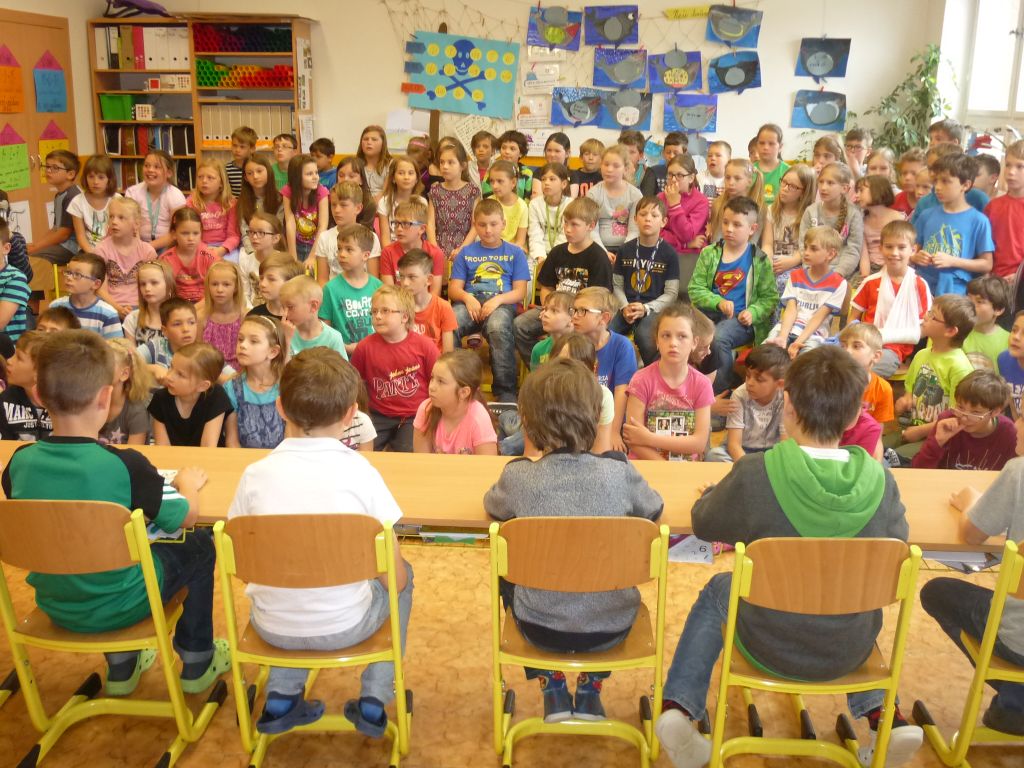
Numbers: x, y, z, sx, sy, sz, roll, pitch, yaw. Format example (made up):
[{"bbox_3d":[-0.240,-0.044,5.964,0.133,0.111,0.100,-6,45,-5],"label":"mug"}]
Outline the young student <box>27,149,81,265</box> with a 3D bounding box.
[{"bbox_3d":[-2.733,-0.852,5.765,0.500,1.052,0.380,-7,16,-31],"label":"young student"}]

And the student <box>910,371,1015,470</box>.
[{"bbox_3d":[1.485,0.278,3.308,0.460,0.636,0.520,9,16,31],"label":"student"}]

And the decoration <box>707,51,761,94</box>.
[{"bbox_3d":[1.766,-2.474,7.751,0.420,0.320,0.020,-1,15,2],"label":"decoration"}]

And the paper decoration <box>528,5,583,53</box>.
[{"bbox_3d":[0.345,-2.844,7.820,0.420,0.300,0.020,6,16,-2],"label":"paper decoration"}]

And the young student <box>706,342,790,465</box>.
[{"bbox_3d":[0.961,0.181,3.887,0.470,0.650,0.500,9,18,29],"label":"young student"}]

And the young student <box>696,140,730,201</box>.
[{"bbox_3d":[1.350,-0.928,6.588,0.380,1.350,0.250,6,16,19],"label":"young student"}]

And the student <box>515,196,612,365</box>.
[{"bbox_3d":[0.273,-0.359,4.897,0.450,1.130,0.650,5,17,15],"label":"student"}]

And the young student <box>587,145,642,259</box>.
[{"bbox_3d":[0.547,-0.767,5.549,0.400,1.158,0.520,3,14,8],"label":"young student"}]

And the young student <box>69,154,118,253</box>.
[{"bbox_3d":[-2.257,-0.685,5.307,0.380,1.084,0.600,-1,16,-5],"label":"young student"}]

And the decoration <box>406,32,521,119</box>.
[{"bbox_3d":[-0.398,-2.478,7.814,0.880,0.610,0.020,7,16,0],"label":"decoration"}]

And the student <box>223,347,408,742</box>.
[{"bbox_3d":[-0.479,0.366,2.500,0.410,0.990,0.520,2,16,4],"label":"student"}]

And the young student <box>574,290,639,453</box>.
[{"bbox_3d":[0.367,-0.058,4.601,0.520,0.786,0.620,13,20,35],"label":"young student"}]

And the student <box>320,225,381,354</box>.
[{"bbox_3d":[-0.785,-0.206,4.577,0.400,1.050,0.620,5,16,13],"label":"student"}]

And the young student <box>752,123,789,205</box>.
[{"bbox_3d":[1.722,-1.006,6.629,0.400,1.430,0.260,5,17,13],"label":"young student"}]

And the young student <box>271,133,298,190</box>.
[{"bbox_3d":[-1.581,-1.069,6.931,0.360,1.388,0.250,2,16,5],"label":"young student"}]

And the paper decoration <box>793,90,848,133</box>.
[{"bbox_3d":[2.473,-2.199,7.850,0.420,0.300,0.020,5,16,3],"label":"paper decoration"}]

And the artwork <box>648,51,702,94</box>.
[{"bbox_3d":[1.321,-2.525,7.900,0.420,0.300,0.020,-2,16,5],"label":"artwork"}]

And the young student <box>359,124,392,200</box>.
[{"bbox_3d":[-0.971,-1.126,7.058,0.380,1.440,0.260,0,16,-3],"label":"young student"}]

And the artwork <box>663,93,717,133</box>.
[{"bbox_3d":[1.449,-2.177,7.843,0.420,0.300,0.020,1,16,1],"label":"artwork"}]

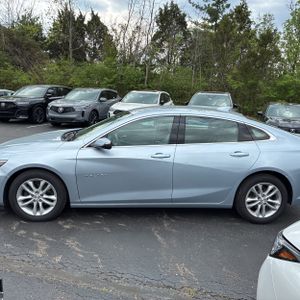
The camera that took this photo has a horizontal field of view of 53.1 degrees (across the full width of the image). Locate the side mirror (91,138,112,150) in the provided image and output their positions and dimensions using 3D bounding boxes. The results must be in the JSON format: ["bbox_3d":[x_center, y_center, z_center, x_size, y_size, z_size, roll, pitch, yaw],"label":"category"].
[{"bbox_3d":[-0.539,-0.078,3.489,0.190,0.150,0.250,2,11,-4],"label":"side mirror"}]

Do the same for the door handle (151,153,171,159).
[{"bbox_3d":[0.135,0.077,3.622,0.235,0.050,0.050,2,11,-4],"label":"door handle"}]

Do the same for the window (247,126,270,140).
[{"bbox_3d":[1.377,-0.213,3.808,0.300,0.190,0.050,0,-16,-10],"label":"window"}]

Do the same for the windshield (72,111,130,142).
[{"bbox_3d":[-0.728,-0.407,4.402,0.950,0.140,1.420,-27,12,2],"label":"windshield"}]

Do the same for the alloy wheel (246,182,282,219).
[{"bbox_3d":[1.451,0.634,3.921,0.470,0.470,0.180,2,11,-4],"label":"alloy wheel"}]

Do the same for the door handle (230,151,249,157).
[{"bbox_3d":[1.103,0.057,3.690,0.235,0.050,0.050,2,11,-4],"label":"door handle"}]

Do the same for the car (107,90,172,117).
[{"bbox_3d":[-0.250,-1.850,13.600,1.900,1.660,4.700,5,11,13],"label":"car"}]

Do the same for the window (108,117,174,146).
[{"bbox_3d":[-0.140,-0.243,3.713,0.860,0.400,0.060,2,-16,-4],"label":"window"}]

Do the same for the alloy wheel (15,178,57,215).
[{"bbox_3d":[-1.369,0.560,3.713,0.470,0.470,0.180,2,11,-4],"label":"alloy wheel"}]

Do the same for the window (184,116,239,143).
[{"bbox_3d":[0.783,-0.243,3.776,0.690,0.370,0.060,2,-16,-4],"label":"window"}]

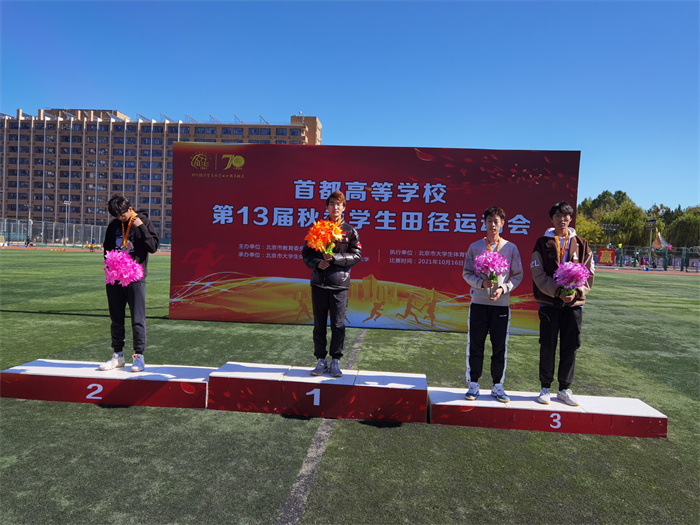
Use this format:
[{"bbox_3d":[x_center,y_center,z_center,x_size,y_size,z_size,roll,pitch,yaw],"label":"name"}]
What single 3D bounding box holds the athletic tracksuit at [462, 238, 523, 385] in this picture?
[{"bbox_3d":[1.340,0.469,5.170,0.530,1.370,0.340,2,1,10],"label":"athletic tracksuit"}]

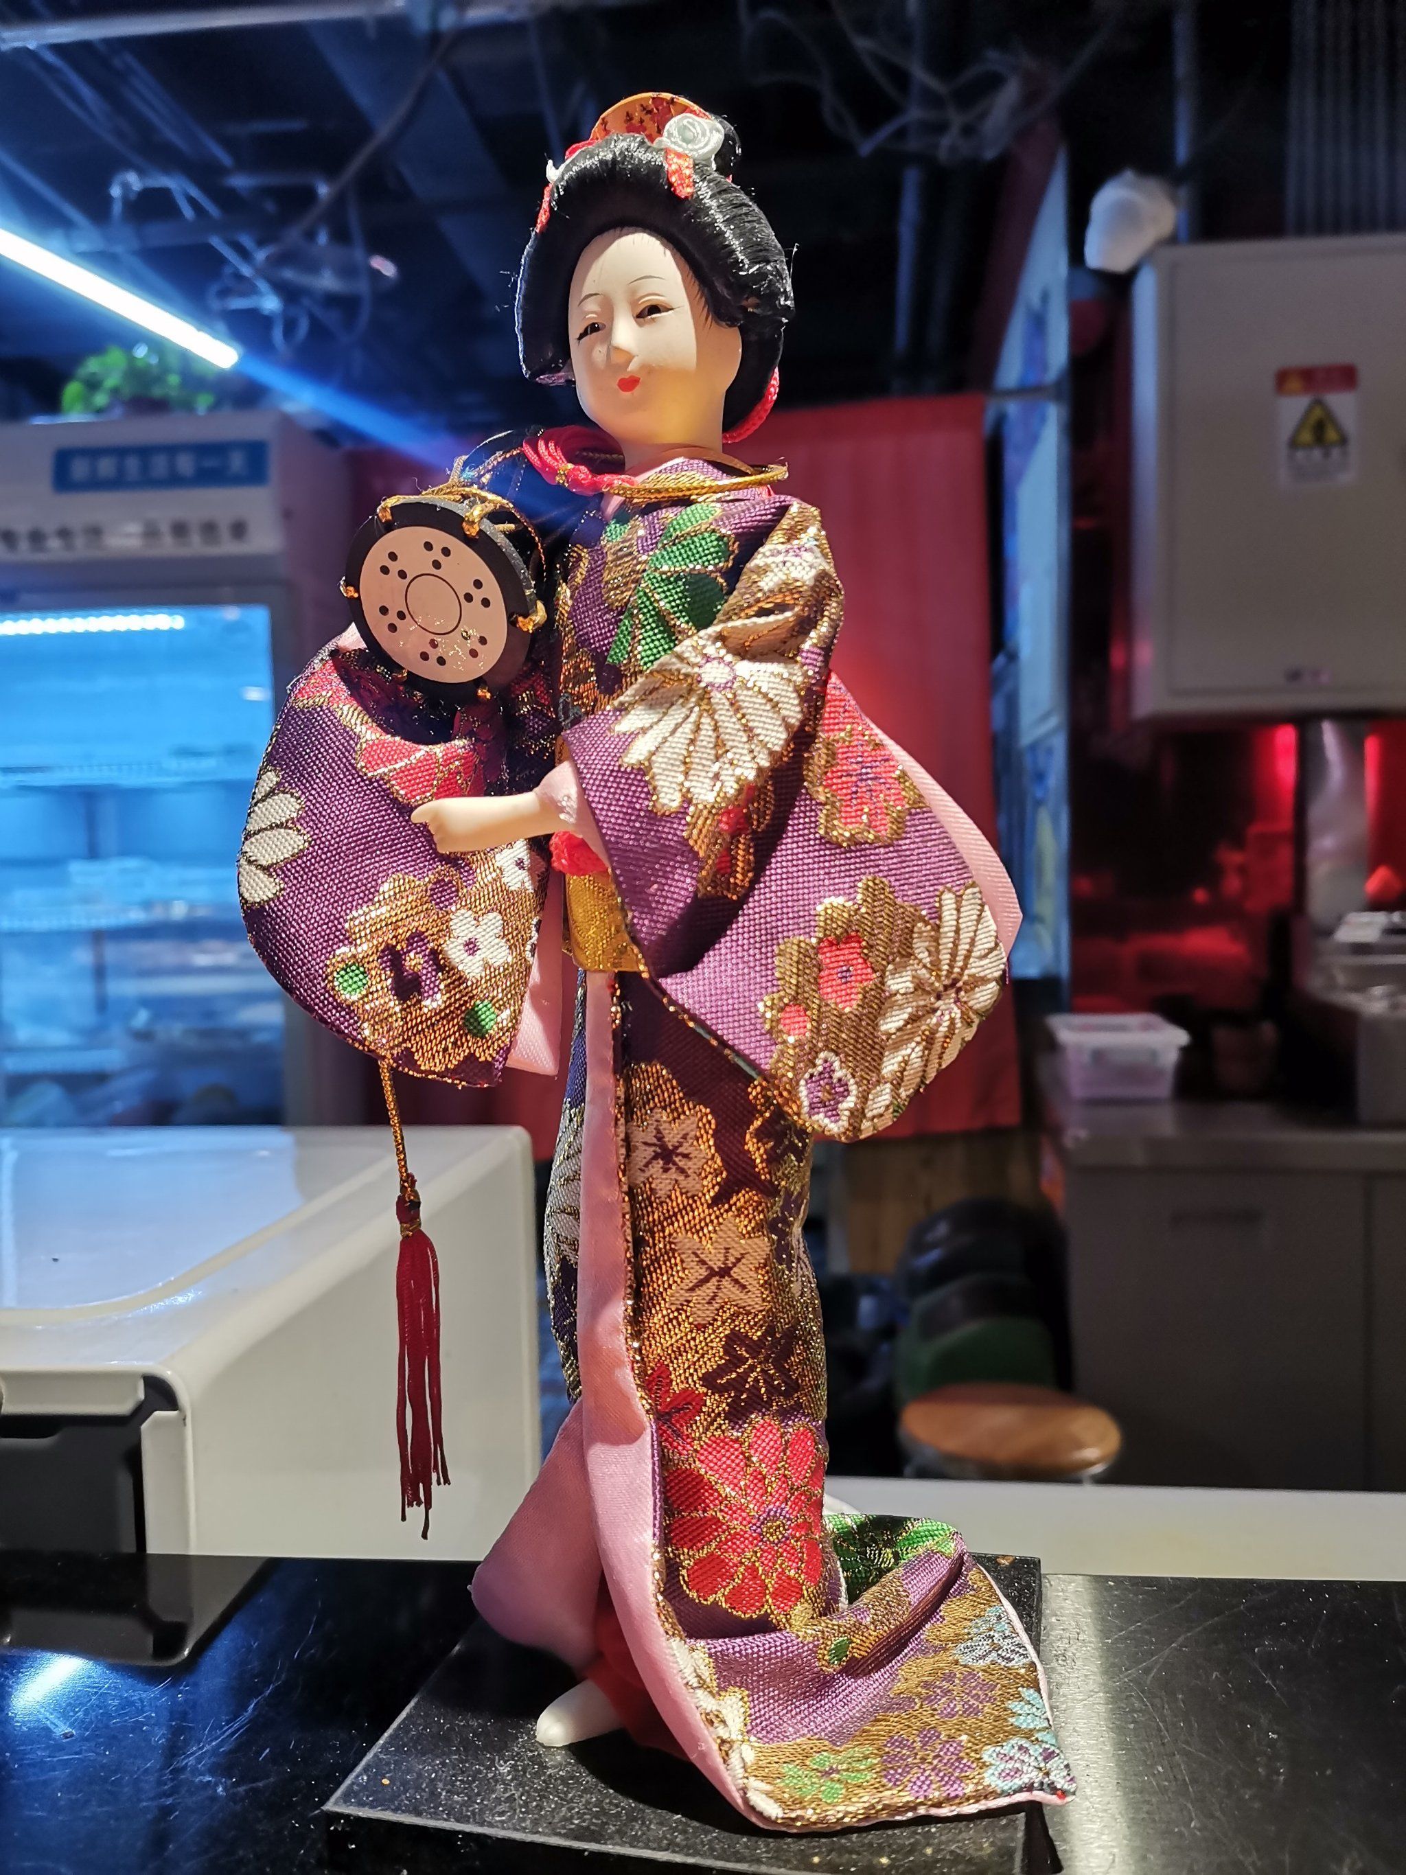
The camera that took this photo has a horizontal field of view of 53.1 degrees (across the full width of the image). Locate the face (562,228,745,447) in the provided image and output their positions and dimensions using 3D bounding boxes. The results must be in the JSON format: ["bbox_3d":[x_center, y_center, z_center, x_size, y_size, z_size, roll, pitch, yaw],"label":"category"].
[{"bbox_3d":[-0.009,-0.104,0.245,0.027,0.036,0.022,1,3,32],"label":"face"}]

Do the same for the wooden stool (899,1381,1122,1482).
[{"bbox_3d":[0.441,0.917,2.009,0.330,0.450,0.330,-1,2,0],"label":"wooden stool"}]

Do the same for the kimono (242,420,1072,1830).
[{"bbox_3d":[-0.004,0.024,0.262,0.142,0.231,0.085,1,3,30],"label":"kimono"}]

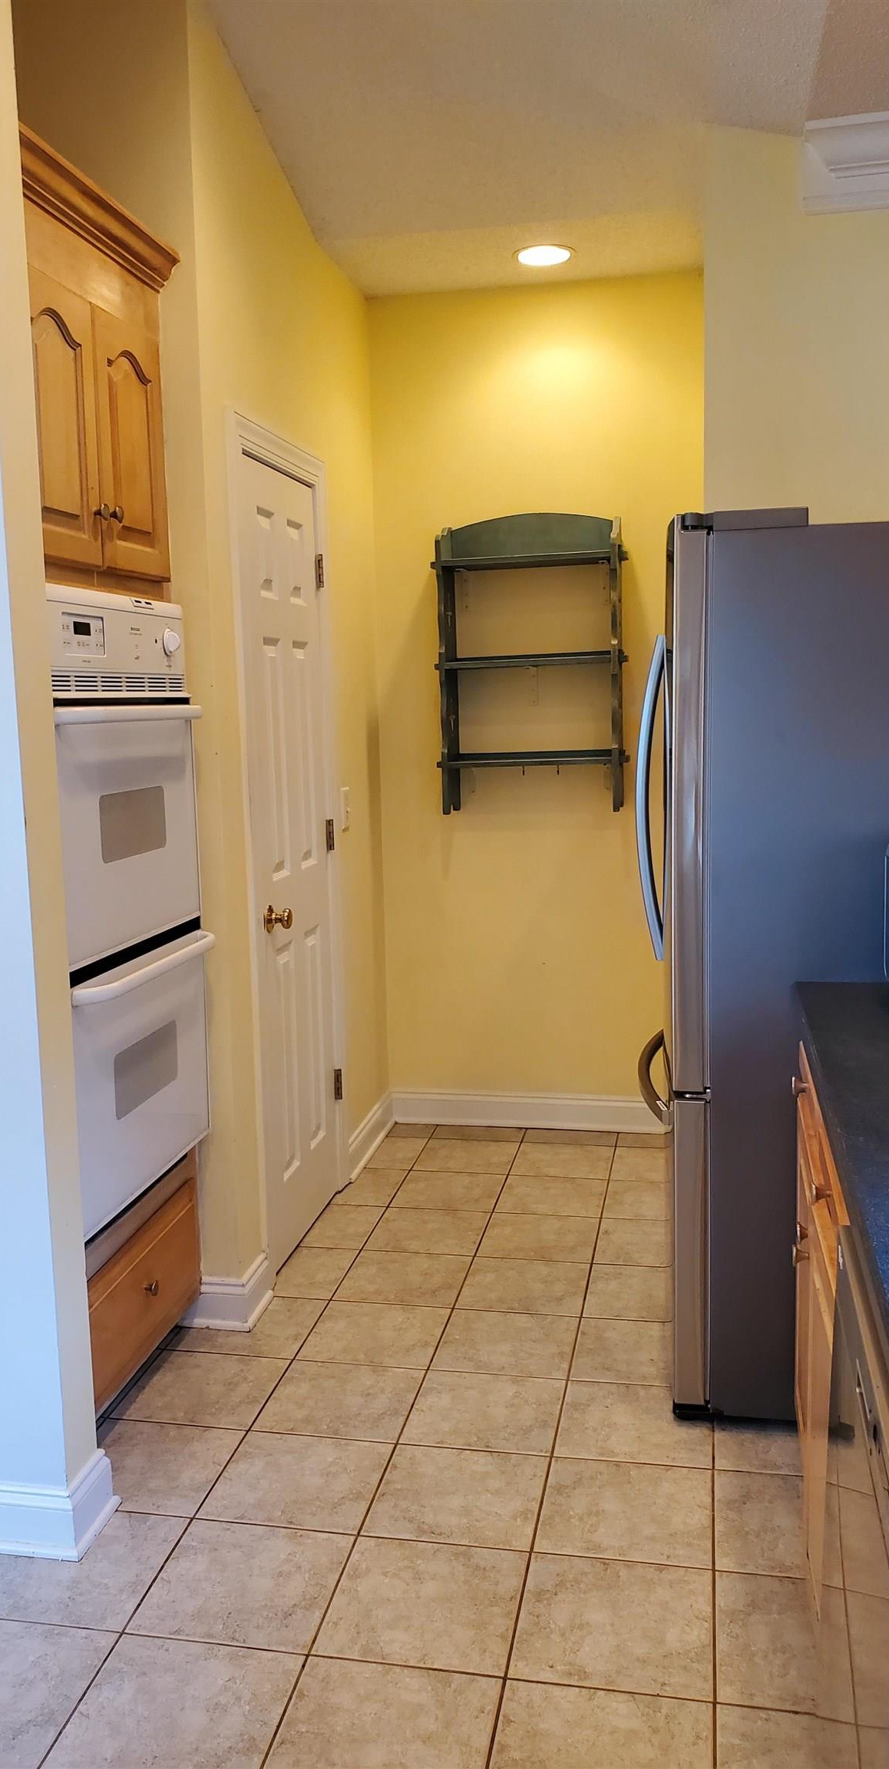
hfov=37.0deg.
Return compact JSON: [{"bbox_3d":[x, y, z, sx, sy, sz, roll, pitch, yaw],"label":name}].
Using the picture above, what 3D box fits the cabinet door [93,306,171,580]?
[{"bbox_3d":[-0.638,-0.885,2.689,0.022,0.495,0.310,0,7,11],"label":"cabinet door"}]

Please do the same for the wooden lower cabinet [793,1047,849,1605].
[{"bbox_3d":[0.876,0.717,1.993,0.623,0.875,0.927,0,7,11],"label":"wooden lower cabinet"}]

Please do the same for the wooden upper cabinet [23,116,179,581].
[{"bbox_3d":[-0.957,-0.943,2.600,0.657,0.721,0.757,0,7,11],"label":"wooden upper cabinet"}]

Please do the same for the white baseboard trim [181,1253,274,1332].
[{"bbox_3d":[-0.516,0.976,3.210,0.161,0.113,0.204,0,7,11],"label":"white baseboard trim"}]

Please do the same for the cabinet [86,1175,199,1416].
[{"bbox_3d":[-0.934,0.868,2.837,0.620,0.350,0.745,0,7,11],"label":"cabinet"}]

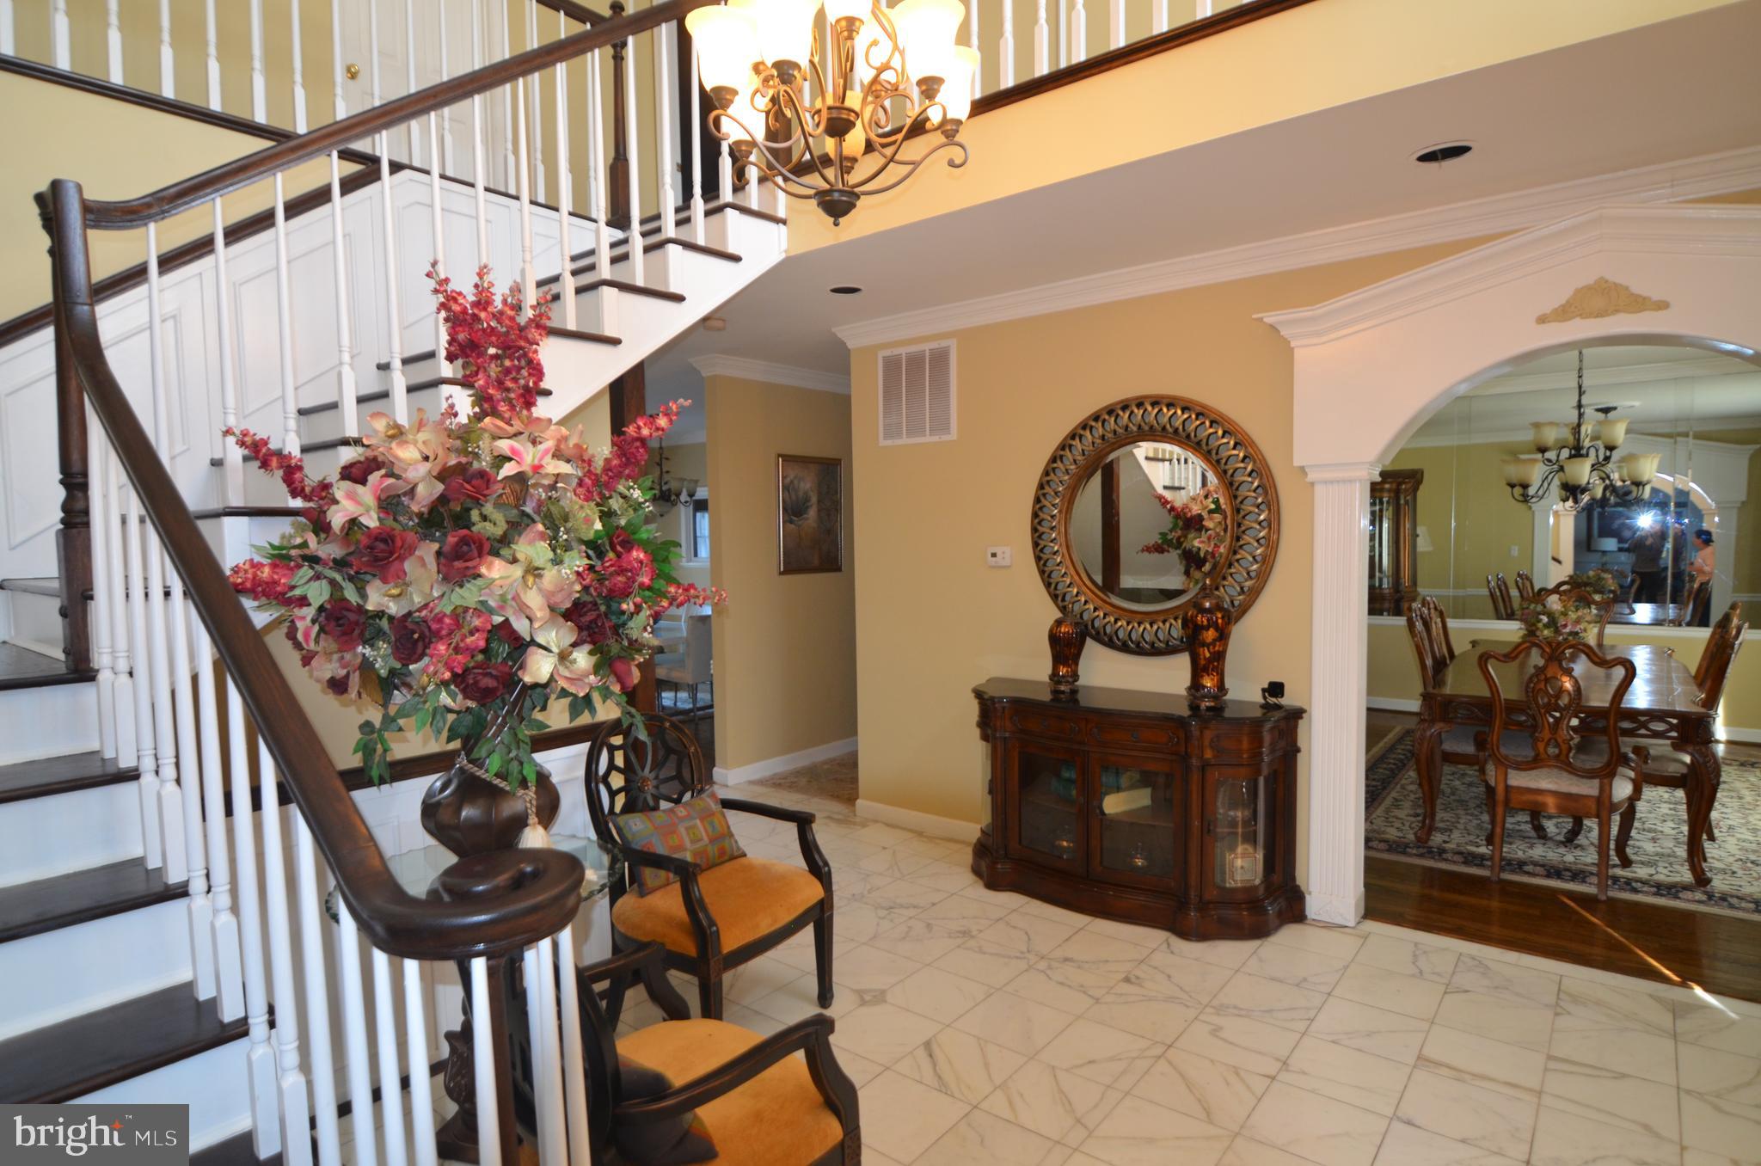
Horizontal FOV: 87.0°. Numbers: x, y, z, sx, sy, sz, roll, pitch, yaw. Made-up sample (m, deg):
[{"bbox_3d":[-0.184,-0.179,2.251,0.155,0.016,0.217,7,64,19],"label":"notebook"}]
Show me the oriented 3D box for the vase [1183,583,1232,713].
[{"bbox_3d":[1.316,0.242,3.718,0.190,0.525,0.190,1,4,39],"label":"vase"}]

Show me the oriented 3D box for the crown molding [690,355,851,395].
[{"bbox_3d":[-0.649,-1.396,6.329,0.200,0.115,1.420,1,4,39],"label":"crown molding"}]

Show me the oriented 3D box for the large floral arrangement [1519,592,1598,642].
[{"bbox_3d":[3.883,0.260,5.313,0.375,0.400,0.360,1,4,39],"label":"large floral arrangement"}]

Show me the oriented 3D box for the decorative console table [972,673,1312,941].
[{"bbox_3d":[0.980,0.932,3.993,1.500,0.865,0.470,1,4,39],"label":"decorative console table"}]

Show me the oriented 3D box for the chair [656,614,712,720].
[{"bbox_3d":[-1.761,0.731,8.689,0.600,0.940,0.480,1,4,39],"label":"chair"}]

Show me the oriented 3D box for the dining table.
[{"bbox_3d":[3.800,0.859,5.177,1.080,0.760,2.420,1,4,37],"label":"dining table"}]

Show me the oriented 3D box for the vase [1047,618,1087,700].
[{"bbox_3d":[0.839,0.309,4.148,0.172,0.370,0.172,1,4,39],"label":"vase"}]

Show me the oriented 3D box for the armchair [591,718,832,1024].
[{"bbox_3d":[-0.573,0.953,3.067,0.670,0.990,0.600,1,4,39],"label":"armchair"}]

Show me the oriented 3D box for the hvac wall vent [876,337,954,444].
[{"bbox_3d":[0.184,-0.975,4.807,0.490,0.495,0.025,1,4,39],"label":"hvac wall vent"}]

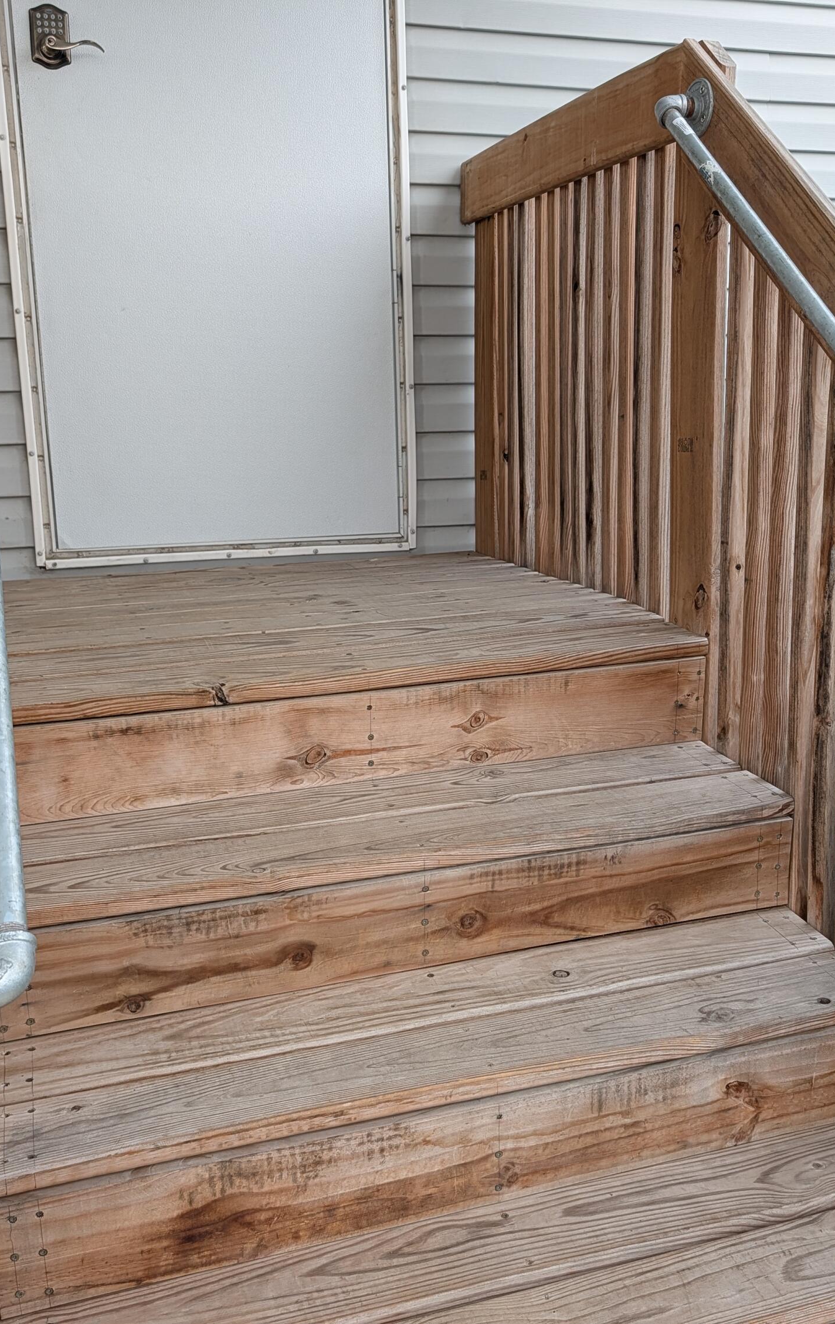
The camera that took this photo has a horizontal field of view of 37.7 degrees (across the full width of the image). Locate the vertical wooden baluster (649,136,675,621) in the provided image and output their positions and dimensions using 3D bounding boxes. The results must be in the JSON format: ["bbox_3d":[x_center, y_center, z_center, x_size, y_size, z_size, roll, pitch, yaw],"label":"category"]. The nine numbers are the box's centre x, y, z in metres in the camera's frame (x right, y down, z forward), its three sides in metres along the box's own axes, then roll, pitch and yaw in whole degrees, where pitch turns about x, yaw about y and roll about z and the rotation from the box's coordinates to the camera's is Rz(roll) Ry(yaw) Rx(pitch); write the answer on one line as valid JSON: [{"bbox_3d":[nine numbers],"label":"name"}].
[{"bbox_3d":[0.470,-0.505,2.307,0.036,0.950,0.036,-6,14,-17],"label":"vertical wooden baluster"}]

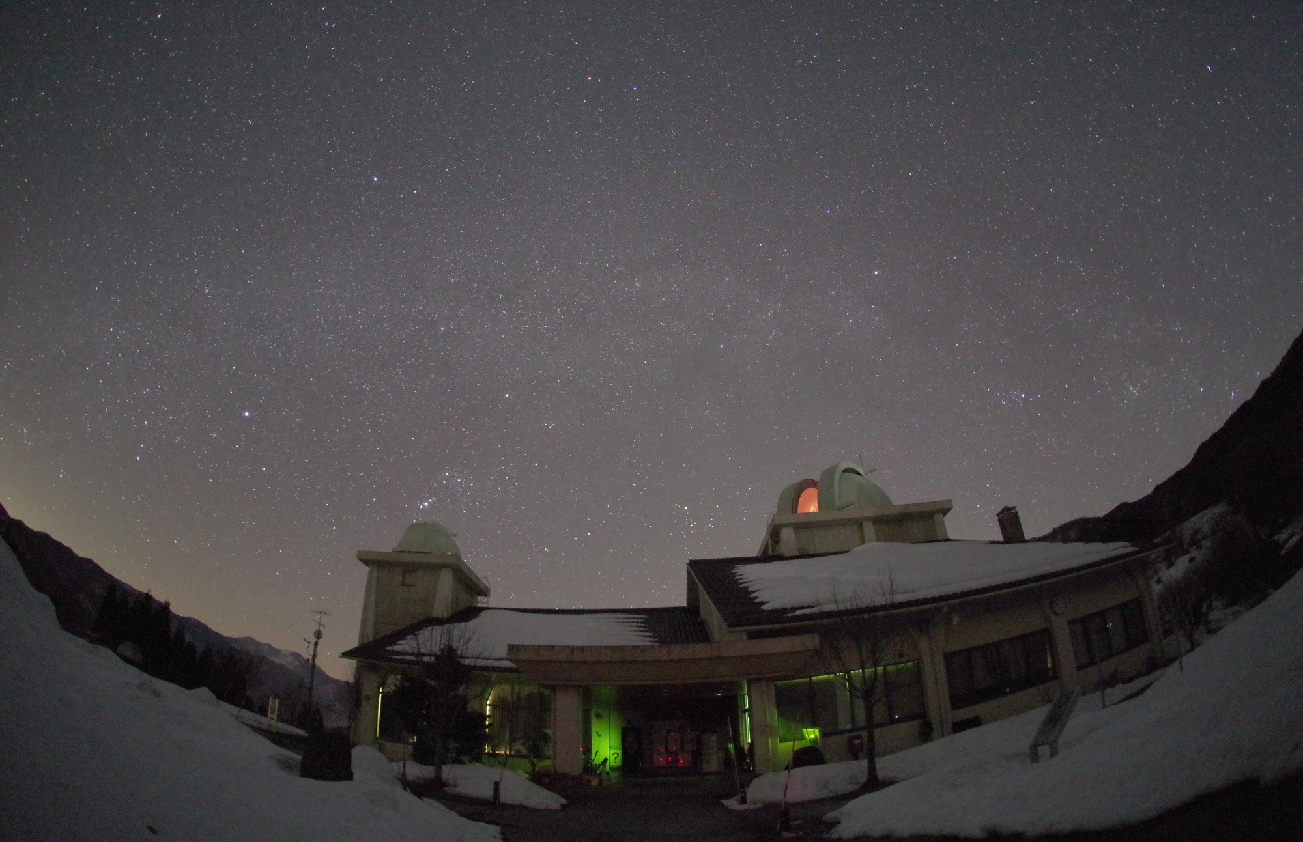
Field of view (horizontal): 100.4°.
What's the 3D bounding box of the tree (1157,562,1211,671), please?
[{"bbox_3d":[24.531,9.118,25.000,2.100,4.600,2.100,0,-29,0],"label":"tree"}]

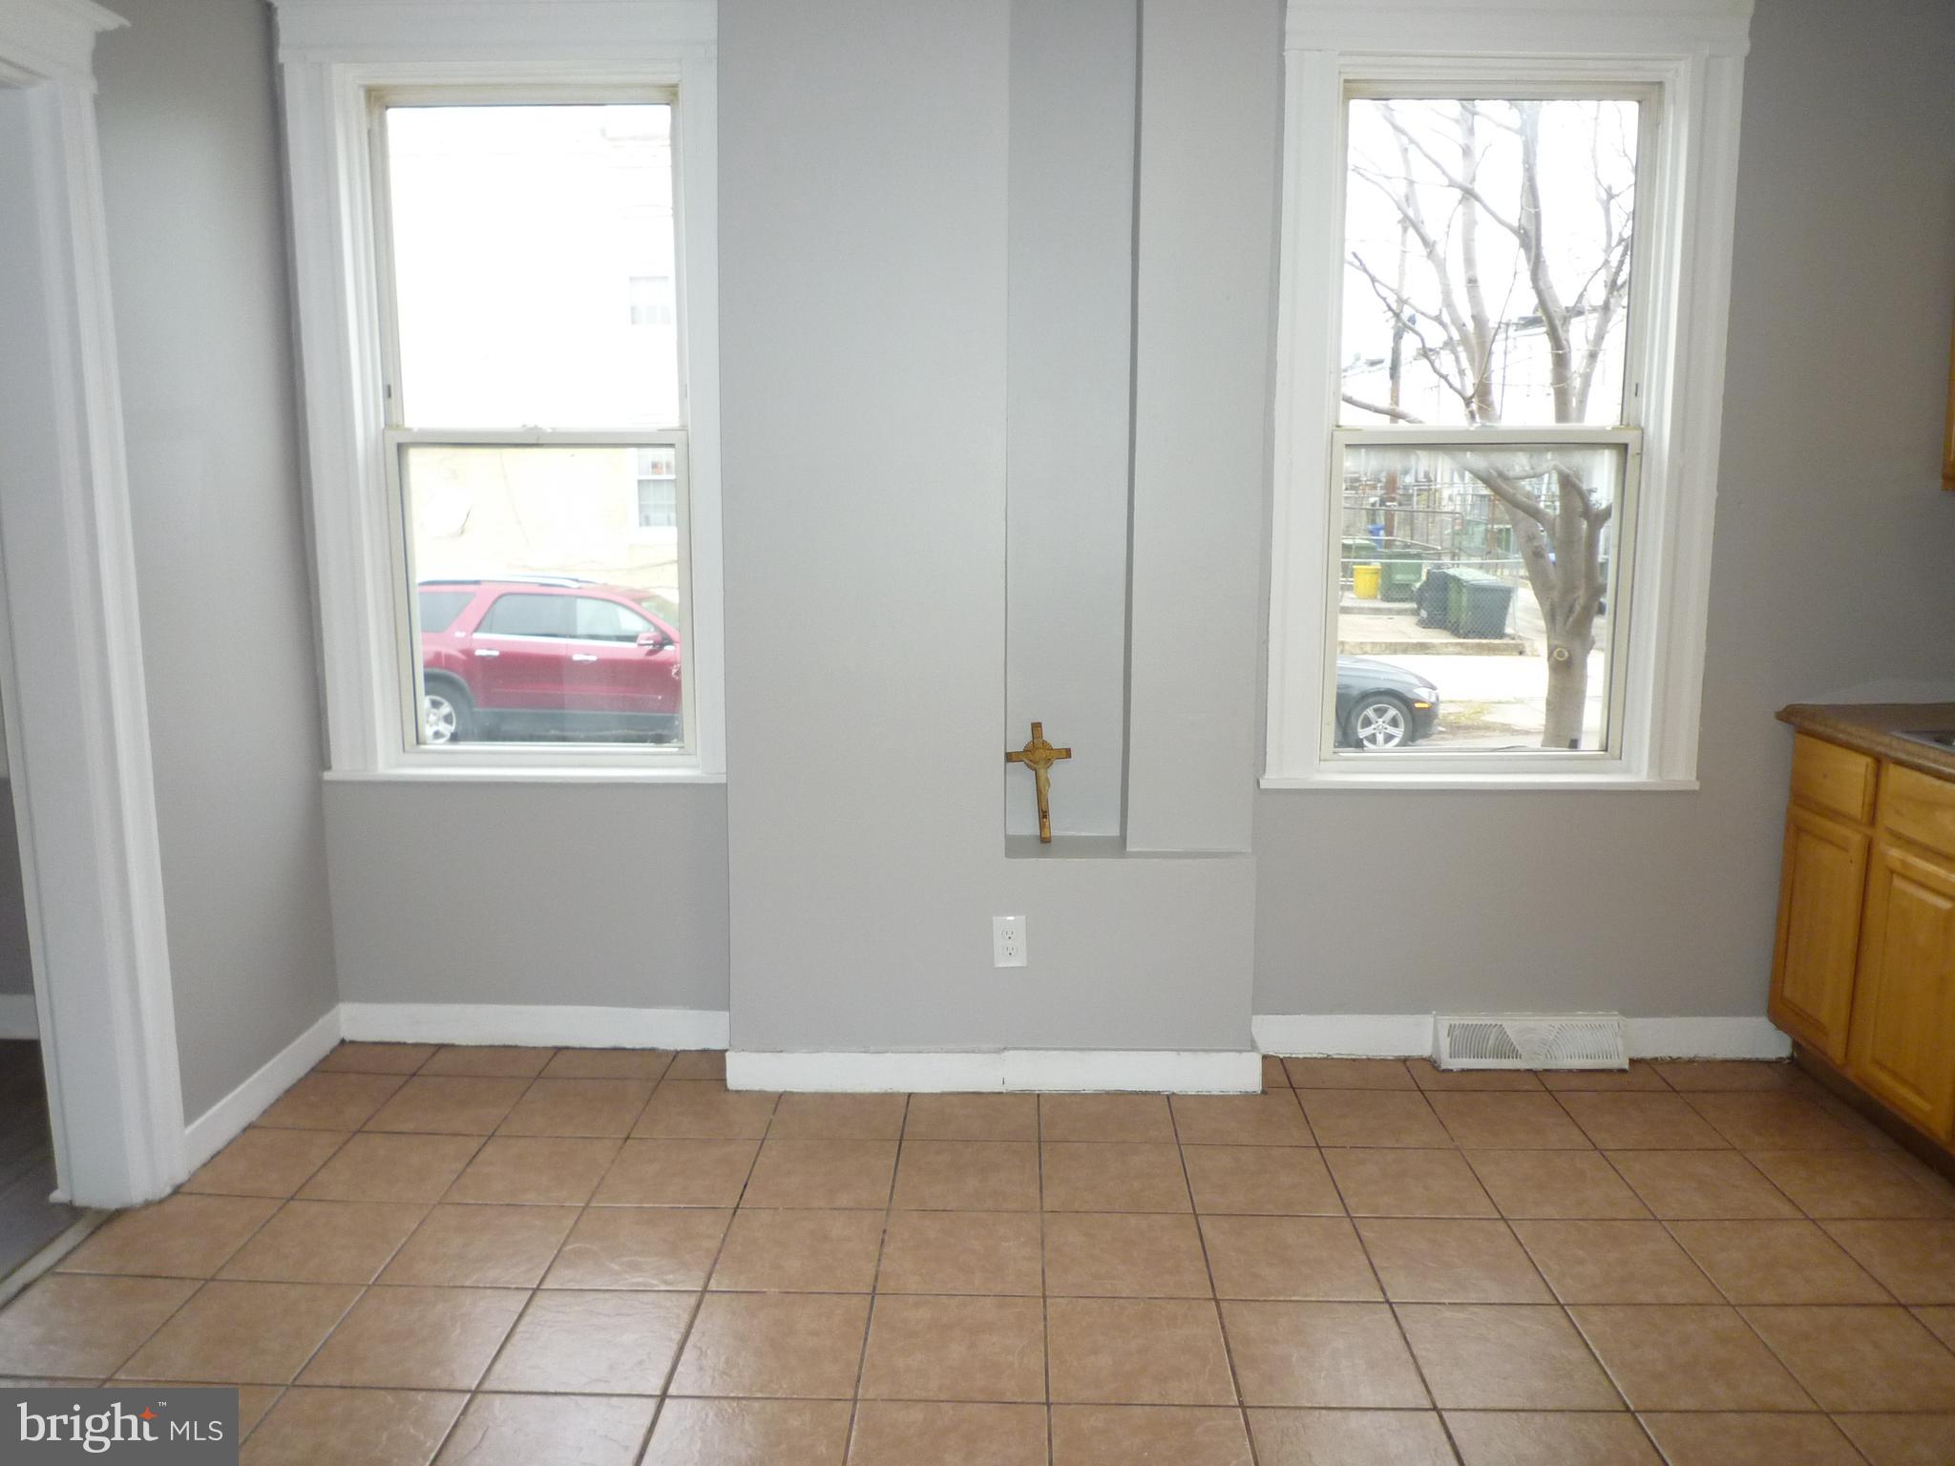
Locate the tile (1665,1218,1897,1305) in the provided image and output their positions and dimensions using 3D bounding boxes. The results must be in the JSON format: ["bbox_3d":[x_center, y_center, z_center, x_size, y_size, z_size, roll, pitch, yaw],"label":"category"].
[{"bbox_3d":[1.483,0.986,2.626,0.299,0.010,0.299,0,9,2],"label":"tile"}]

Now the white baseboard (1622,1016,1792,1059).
[{"bbox_3d":[1.871,0.775,3.613,0.425,0.107,0.018,0,9,2],"label":"white baseboard"}]

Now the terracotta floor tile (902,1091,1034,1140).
[{"bbox_3d":[-0.010,0.890,3.276,0.301,0.010,0.280,0,9,2],"label":"terracotta floor tile"}]

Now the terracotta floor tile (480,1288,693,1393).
[{"bbox_3d":[-0.643,1.027,2.381,0.299,0.010,0.299,0,9,2],"label":"terracotta floor tile"}]

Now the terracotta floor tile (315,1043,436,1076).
[{"bbox_3d":[-1.531,0.838,3.607,0.267,0.010,0.190,0,9,2],"label":"terracotta floor tile"}]

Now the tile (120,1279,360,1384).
[{"bbox_3d":[-1.246,1.023,2.408,0.302,0.010,0.299,0,10,2],"label":"tile"}]

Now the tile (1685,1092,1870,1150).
[{"bbox_3d":[1.820,0.897,3.236,0.301,0.010,0.301,0,9,2],"label":"tile"}]

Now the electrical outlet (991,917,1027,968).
[{"bbox_3d":[0.078,0.496,3.347,0.077,0.124,0.008,0,9,2],"label":"electrical outlet"}]

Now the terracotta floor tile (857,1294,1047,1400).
[{"bbox_3d":[-0.037,1.036,2.380,0.302,0.010,0.302,0,9,2],"label":"terracotta floor tile"}]

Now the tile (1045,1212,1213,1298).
[{"bbox_3d":[0.277,0.987,2.659,0.302,0.010,0.299,0,10,2],"label":"tile"}]

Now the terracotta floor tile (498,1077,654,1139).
[{"bbox_3d":[-0.930,0.884,3.319,0.301,0.010,0.301,0,9,2],"label":"terracotta floor tile"}]

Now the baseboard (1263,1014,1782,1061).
[{"bbox_3d":[1.362,0.774,3.605,1.379,0.111,0.018,0,9,2],"label":"baseboard"}]

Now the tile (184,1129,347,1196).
[{"bbox_3d":[-1.512,0.921,3.017,0.251,0.010,0.299,0,9,2],"label":"tile"}]

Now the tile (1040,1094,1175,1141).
[{"bbox_3d":[0.298,0.894,3.256,0.302,0.010,0.256,0,9,2],"label":"tile"}]

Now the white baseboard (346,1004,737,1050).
[{"bbox_3d":[-1.137,0.766,3.675,1.044,0.110,0.015,0,9,2],"label":"white baseboard"}]

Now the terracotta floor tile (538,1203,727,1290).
[{"bbox_3d":[-0.638,0.986,2.700,0.301,0.010,0.301,0,9,2],"label":"terracotta floor tile"}]

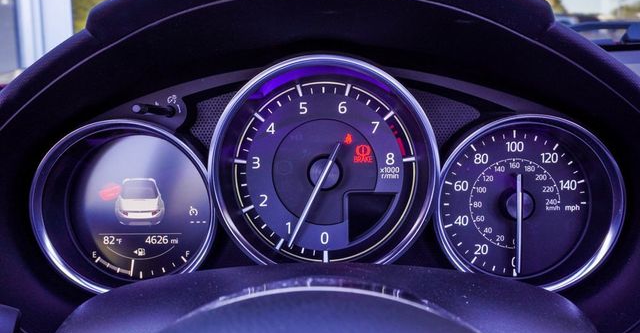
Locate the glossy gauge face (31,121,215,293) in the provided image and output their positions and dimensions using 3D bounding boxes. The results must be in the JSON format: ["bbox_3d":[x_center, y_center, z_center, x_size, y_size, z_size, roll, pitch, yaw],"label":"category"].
[{"bbox_3d":[-0.106,0.022,0.385,0.099,0.097,0.026,-1,-2,-5],"label":"glossy gauge face"}]

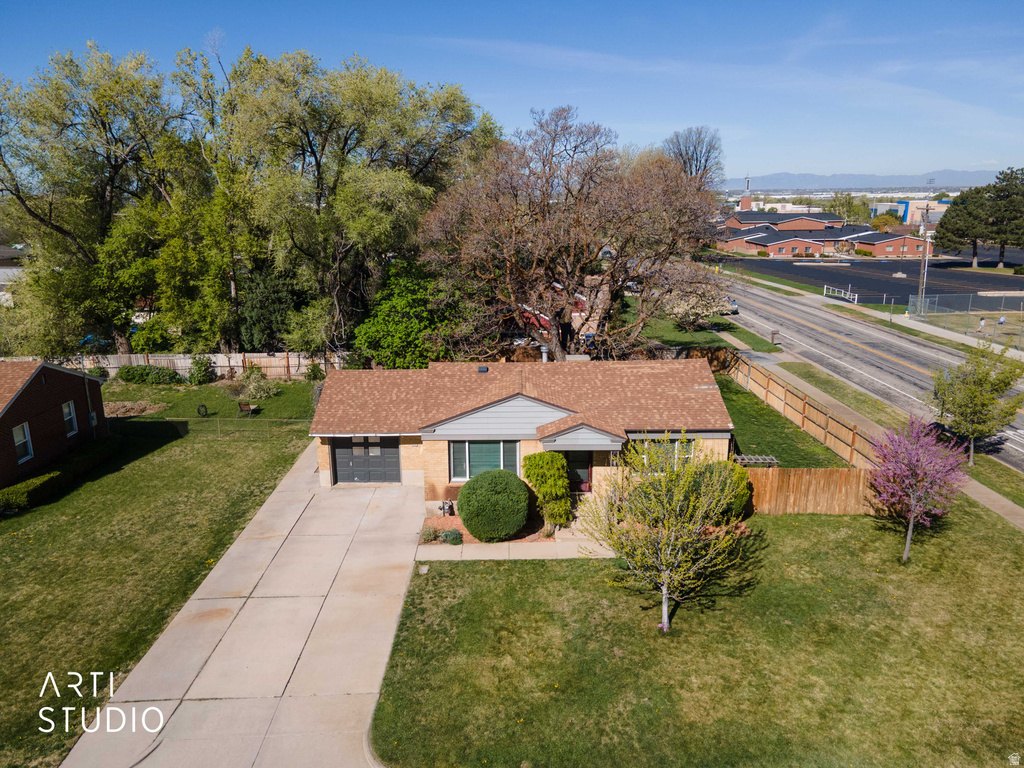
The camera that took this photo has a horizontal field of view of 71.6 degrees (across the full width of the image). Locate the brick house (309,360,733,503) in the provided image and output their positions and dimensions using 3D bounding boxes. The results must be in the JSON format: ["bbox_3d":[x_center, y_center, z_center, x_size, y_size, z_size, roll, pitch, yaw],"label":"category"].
[{"bbox_3d":[-0.074,1.395,28.674,15.300,4.800,10.300,-1,15,0],"label":"brick house"}]

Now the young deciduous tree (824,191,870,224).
[{"bbox_3d":[95.500,-48.316,202.447,12.300,12.300,12.000,0,15,0],"label":"young deciduous tree"}]

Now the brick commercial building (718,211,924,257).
[{"bbox_3d":[60.500,-32.290,150.852,33.000,7.800,46.000,0,15,0],"label":"brick commercial building"}]

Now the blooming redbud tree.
[{"bbox_3d":[12.620,3.425,22.270,2.750,4.750,2.700,0,15,0],"label":"blooming redbud tree"}]

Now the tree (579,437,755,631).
[{"bbox_3d":[4.100,4.071,18.766,4.450,5.300,4.300,0,15,0],"label":"tree"}]

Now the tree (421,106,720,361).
[{"bbox_3d":[3.250,-7.481,41.820,17.300,15.800,15.500,0,15,0],"label":"tree"}]

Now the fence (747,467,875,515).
[{"bbox_3d":[10.975,3.783,25.205,5.100,1.800,0.120,-1,15,0],"label":"fence"}]

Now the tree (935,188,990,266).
[{"bbox_3d":[72.259,-24.408,111.297,9.300,12.200,9.000,-1,15,0],"label":"tree"}]

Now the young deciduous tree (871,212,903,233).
[{"bbox_3d":[92.312,-38.204,175.000,7.000,7.800,7.000,-1,15,0],"label":"young deciduous tree"}]

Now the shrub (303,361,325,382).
[{"bbox_3d":[-12.219,-0.875,44.435,1.400,1.250,1.250,-1,15,0],"label":"shrub"}]

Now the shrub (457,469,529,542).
[{"bbox_3d":[-0.640,4.147,24.130,2.420,2.400,2.420,0,15,0],"label":"shrub"}]

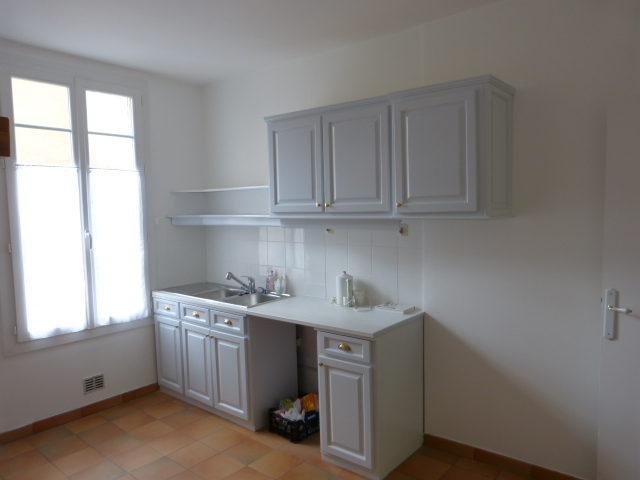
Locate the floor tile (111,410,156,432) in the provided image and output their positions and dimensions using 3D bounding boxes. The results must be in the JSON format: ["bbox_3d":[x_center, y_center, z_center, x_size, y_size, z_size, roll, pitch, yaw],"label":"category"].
[{"bbox_3d":[-1.382,1.357,3.449,0.249,0.010,0.249,2,5,40],"label":"floor tile"}]

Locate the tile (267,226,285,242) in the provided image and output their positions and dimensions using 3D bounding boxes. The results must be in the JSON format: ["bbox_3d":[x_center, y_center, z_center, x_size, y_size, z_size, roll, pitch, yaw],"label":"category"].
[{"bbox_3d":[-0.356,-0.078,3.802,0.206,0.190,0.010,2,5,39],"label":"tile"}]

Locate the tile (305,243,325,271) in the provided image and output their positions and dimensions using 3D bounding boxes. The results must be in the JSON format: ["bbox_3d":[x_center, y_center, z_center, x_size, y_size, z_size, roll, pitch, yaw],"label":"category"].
[{"bbox_3d":[-0.035,0.132,3.530,0.200,0.200,0.010,2,5,39],"label":"tile"}]

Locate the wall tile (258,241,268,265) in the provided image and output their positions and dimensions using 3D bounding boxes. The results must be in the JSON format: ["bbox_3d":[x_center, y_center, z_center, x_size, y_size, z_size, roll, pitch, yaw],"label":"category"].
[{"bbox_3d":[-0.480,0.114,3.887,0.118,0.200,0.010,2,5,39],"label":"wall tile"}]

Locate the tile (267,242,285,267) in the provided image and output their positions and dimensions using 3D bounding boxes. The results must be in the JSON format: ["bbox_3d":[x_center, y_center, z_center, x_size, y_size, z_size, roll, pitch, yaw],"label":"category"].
[{"bbox_3d":[-0.353,0.120,3.816,0.206,0.206,0.010,2,5,39],"label":"tile"}]

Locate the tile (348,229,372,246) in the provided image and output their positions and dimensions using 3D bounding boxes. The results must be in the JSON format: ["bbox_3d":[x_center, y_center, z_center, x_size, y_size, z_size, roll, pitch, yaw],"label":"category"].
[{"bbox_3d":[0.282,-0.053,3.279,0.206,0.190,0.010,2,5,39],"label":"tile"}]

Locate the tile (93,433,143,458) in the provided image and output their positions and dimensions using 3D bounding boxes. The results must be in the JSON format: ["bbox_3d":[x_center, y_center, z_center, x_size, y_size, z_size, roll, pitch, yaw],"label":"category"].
[{"bbox_3d":[-1.340,1.377,3.084,0.244,0.012,0.244,2,5,40],"label":"tile"}]

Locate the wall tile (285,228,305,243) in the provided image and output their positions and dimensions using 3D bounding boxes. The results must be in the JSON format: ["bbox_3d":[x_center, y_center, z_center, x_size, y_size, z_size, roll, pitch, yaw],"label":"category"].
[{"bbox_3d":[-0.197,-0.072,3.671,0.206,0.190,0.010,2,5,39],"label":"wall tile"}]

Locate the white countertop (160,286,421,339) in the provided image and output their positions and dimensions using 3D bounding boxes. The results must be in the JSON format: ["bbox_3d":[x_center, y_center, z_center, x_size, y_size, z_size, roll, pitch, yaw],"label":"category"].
[{"bbox_3d":[-0.384,0.477,3.479,2.246,0.036,0.600,2,5,39],"label":"white countertop"}]

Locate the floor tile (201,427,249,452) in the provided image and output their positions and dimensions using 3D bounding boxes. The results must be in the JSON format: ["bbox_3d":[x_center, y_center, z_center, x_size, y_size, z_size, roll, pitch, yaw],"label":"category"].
[{"bbox_3d":[-0.652,1.361,3.149,0.244,0.010,0.244,3,5,41],"label":"floor tile"}]

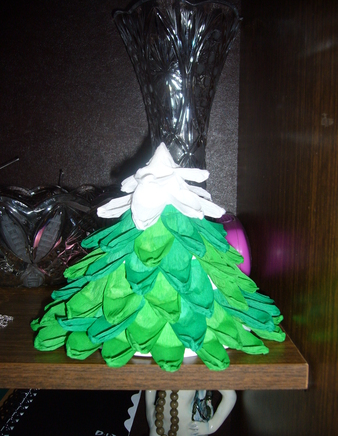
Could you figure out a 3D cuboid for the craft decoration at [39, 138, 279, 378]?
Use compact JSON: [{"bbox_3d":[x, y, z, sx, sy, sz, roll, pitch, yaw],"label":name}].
[{"bbox_3d":[-0.008,0.015,0.387,0.207,0.155,0.205,0,6,0],"label":"craft decoration"}]

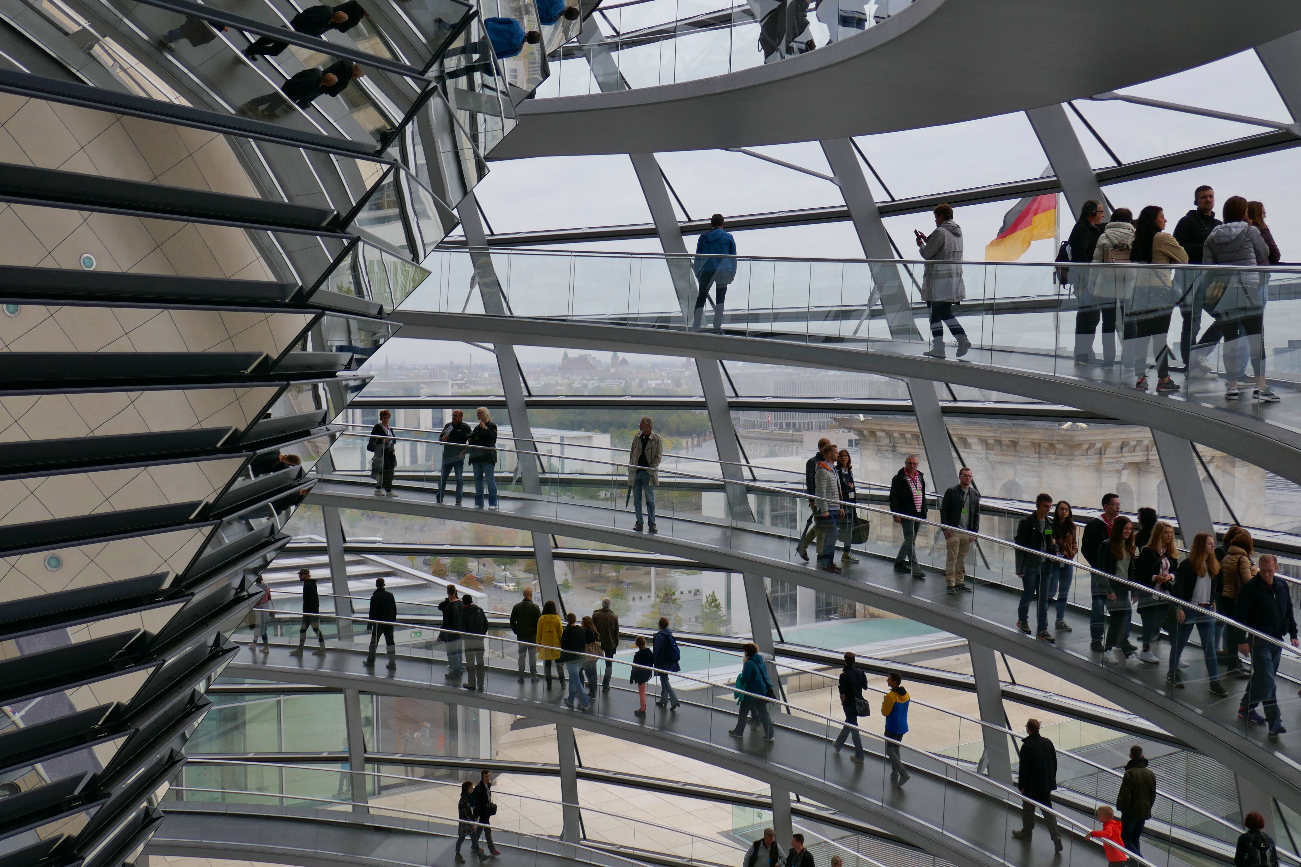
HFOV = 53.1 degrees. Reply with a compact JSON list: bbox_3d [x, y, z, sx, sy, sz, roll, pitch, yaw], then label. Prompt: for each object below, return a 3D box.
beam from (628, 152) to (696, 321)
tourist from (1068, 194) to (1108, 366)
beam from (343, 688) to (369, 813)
[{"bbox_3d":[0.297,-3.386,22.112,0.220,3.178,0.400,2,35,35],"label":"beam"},{"bbox_3d":[4.754,-1.648,14.200,0.440,1.800,0.540,0,3,0],"label":"tourist"},{"bbox_3d":[-6.576,7.091,29.239,0.320,2.978,0.340,0,11,5],"label":"beam"}]

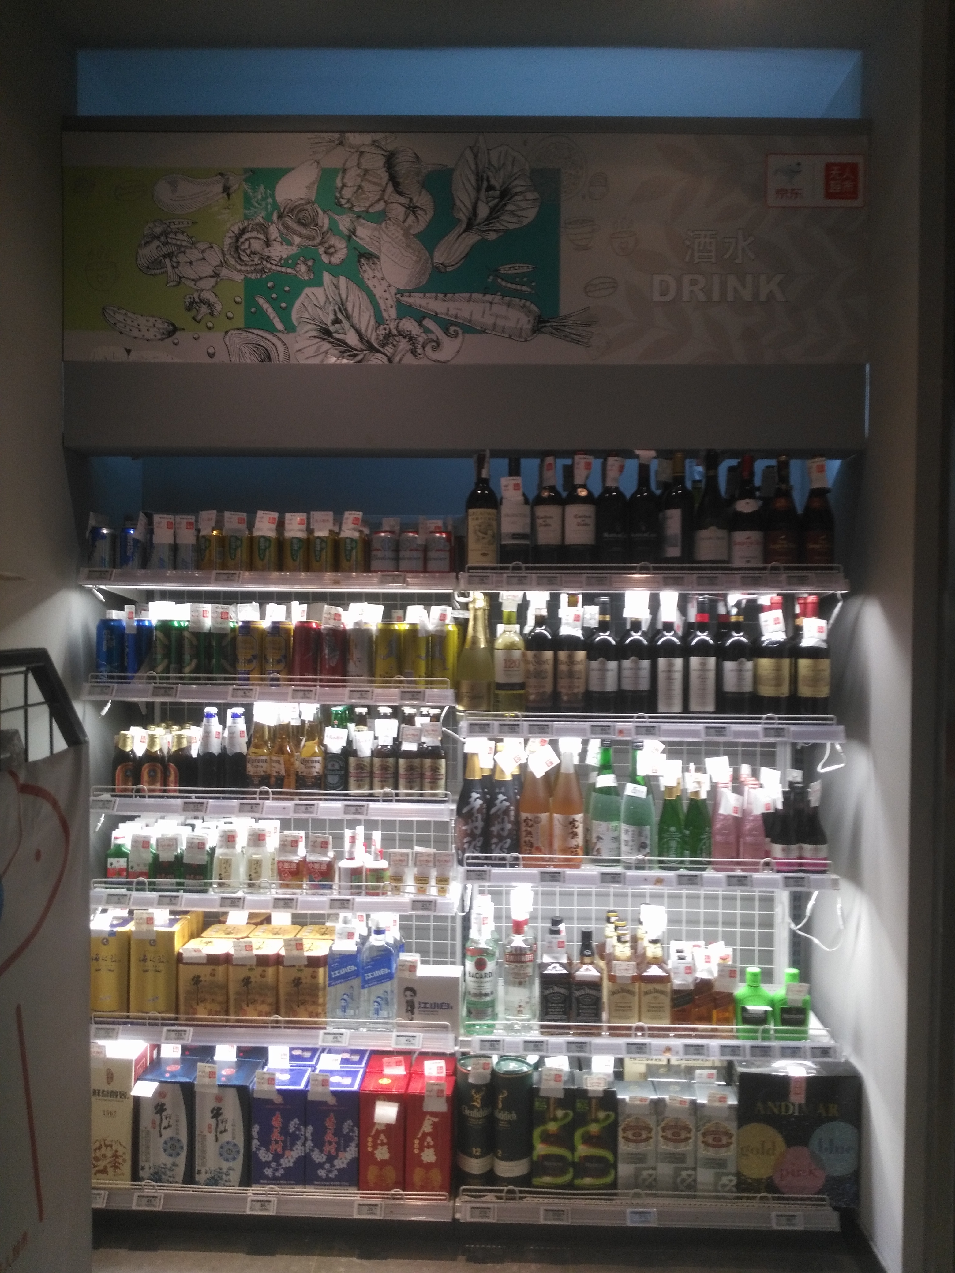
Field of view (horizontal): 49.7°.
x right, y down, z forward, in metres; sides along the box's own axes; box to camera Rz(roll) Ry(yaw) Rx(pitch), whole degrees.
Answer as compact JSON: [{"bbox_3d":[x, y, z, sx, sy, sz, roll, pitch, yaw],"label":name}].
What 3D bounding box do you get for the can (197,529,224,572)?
[{"bbox_3d":[-0.656,-0.205,2.533,0.066,0.114,0.066,1,1,0],"label":"can"}]

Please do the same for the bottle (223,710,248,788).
[{"bbox_3d":[-0.587,0.284,2.512,0.058,0.217,0.058,1,1,2],"label":"bottle"}]

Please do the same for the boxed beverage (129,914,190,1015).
[{"bbox_3d":[-0.793,0.834,2.576,0.111,0.231,0.105,1,1,2],"label":"boxed beverage"}]

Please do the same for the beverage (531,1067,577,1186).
[{"bbox_3d":[0.187,1.225,2.540,0.103,0.269,0.100,1,1,1],"label":"beverage"}]

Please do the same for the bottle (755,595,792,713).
[{"bbox_3d":[0.706,0.059,2.444,0.078,0.308,0.078,1,2,2],"label":"bottle"}]

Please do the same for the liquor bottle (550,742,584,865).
[{"bbox_3d":[0.223,0.413,2.527,0.075,0.304,0.075,1,2,2],"label":"liquor bottle"}]

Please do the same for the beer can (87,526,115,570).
[{"bbox_3d":[-0.920,-0.210,2.522,0.066,0.117,0.066,0,2,0],"label":"beer can"}]

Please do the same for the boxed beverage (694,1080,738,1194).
[{"bbox_3d":[0.575,1.235,2.515,0.096,0.240,0.090,1,2,2],"label":"boxed beverage"}]

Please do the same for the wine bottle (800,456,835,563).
[{"bbox_3d":[0.805,-0.281,2.434,0.078,0.296,0.078,1,2,2],"label":"wine bottle"}]

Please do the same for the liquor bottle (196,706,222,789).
[{"bbox_3d":[-0.659,0.289,2.540,0.061,0.225,0.061,1,1,2],"label":"liquor bottle"}]

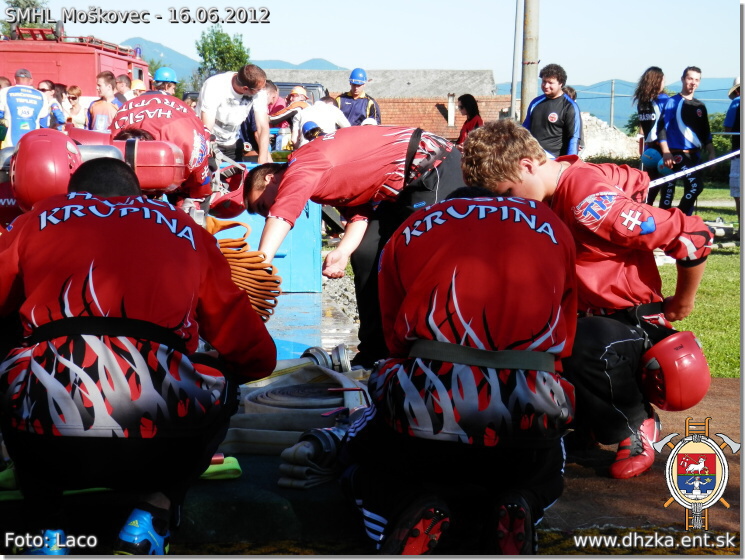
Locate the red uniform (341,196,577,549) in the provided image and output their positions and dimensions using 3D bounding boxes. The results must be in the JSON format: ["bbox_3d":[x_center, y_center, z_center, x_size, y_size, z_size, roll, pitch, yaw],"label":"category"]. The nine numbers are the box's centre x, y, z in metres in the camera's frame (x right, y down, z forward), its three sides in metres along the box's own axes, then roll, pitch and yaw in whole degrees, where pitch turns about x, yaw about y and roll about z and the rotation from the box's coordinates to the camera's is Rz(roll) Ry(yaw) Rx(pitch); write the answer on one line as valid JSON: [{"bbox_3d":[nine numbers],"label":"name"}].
[{"bbox_3d":[0.223,0.219,3.759,0.600,0.860,0.720,1,6,5],"label":"red uniform"}]

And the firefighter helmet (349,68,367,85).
[{"bbox_3d":[-0.169,-2.333,16.300,0.210,0.180,0.260,3,16,8],"label":"firefighter helmet"}]

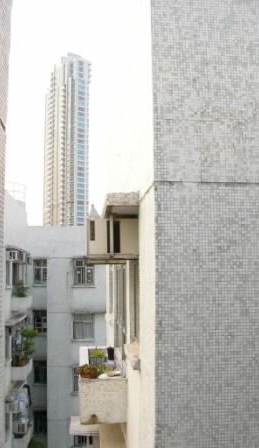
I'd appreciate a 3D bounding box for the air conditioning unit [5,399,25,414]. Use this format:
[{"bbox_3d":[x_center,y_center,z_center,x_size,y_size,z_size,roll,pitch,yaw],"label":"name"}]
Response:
[{"bbox_3d":[-4.145,6.503,17.436,0.500,0.410,0.500,1,-6,-5],"label":"air conditioning unit"}]

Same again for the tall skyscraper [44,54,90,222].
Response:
[{"bbox_3d":[-35.339,-22.564,272.683,12.500,138.000,28.000,5,-7,-40],"label":"tall skyscraper"}]

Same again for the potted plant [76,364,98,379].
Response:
[{"bbox_3d":[-0.500,1.762,5.883,0.240,0.160,0.220,1,-6,-5],"label":"potted plant"}]

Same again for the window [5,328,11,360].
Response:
[{"bbox_3d":[-4.397,4.352,17.753,0.100,1.134,0.900,1,-6,-5],"label":"window"}]

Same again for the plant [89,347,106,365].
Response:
[{"bbox_3d":[-0.478,1.990,7.337,0.250,0.300,0.240,1,-6,-5],"label":"plant"}]

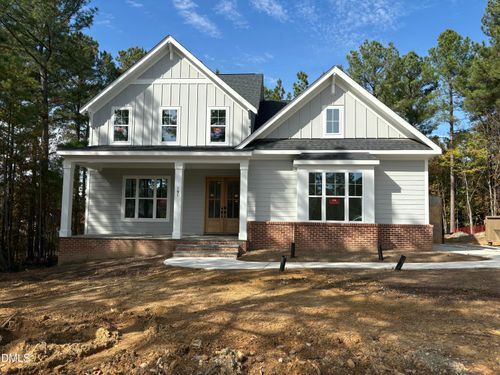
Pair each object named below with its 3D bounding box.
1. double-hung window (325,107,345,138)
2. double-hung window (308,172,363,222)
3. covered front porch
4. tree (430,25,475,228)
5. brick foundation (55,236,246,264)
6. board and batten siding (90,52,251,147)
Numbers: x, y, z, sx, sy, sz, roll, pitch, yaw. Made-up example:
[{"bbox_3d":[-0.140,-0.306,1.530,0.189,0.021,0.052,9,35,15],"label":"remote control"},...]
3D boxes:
[{"bbox_3d":[3.152,-2.473,14.044,0.758,1.140,0.120,1,-4,3],"label":"double-hung window"},{"bbox_3d":[3.059,0.341,13.452,1.912,1.804,0.140,1,-4,3],"label":"double-hung window"},{"bbox_3d":[-3.634,0.420,15.254,7.448,3.339,2.500,1,-4,3],"label":"covered front porch"},{"bbox_3d":[16.449,-4.806,30.596,3.556,16.853,3.556,1,-4,3],"label":"tree"},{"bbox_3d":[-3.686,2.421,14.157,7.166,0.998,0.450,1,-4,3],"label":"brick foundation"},{"bbox_3d":[-3.621,-3.962,16.850,7.347,4.297,0.200,1,-4,3],"label":"board and batten siding"}]

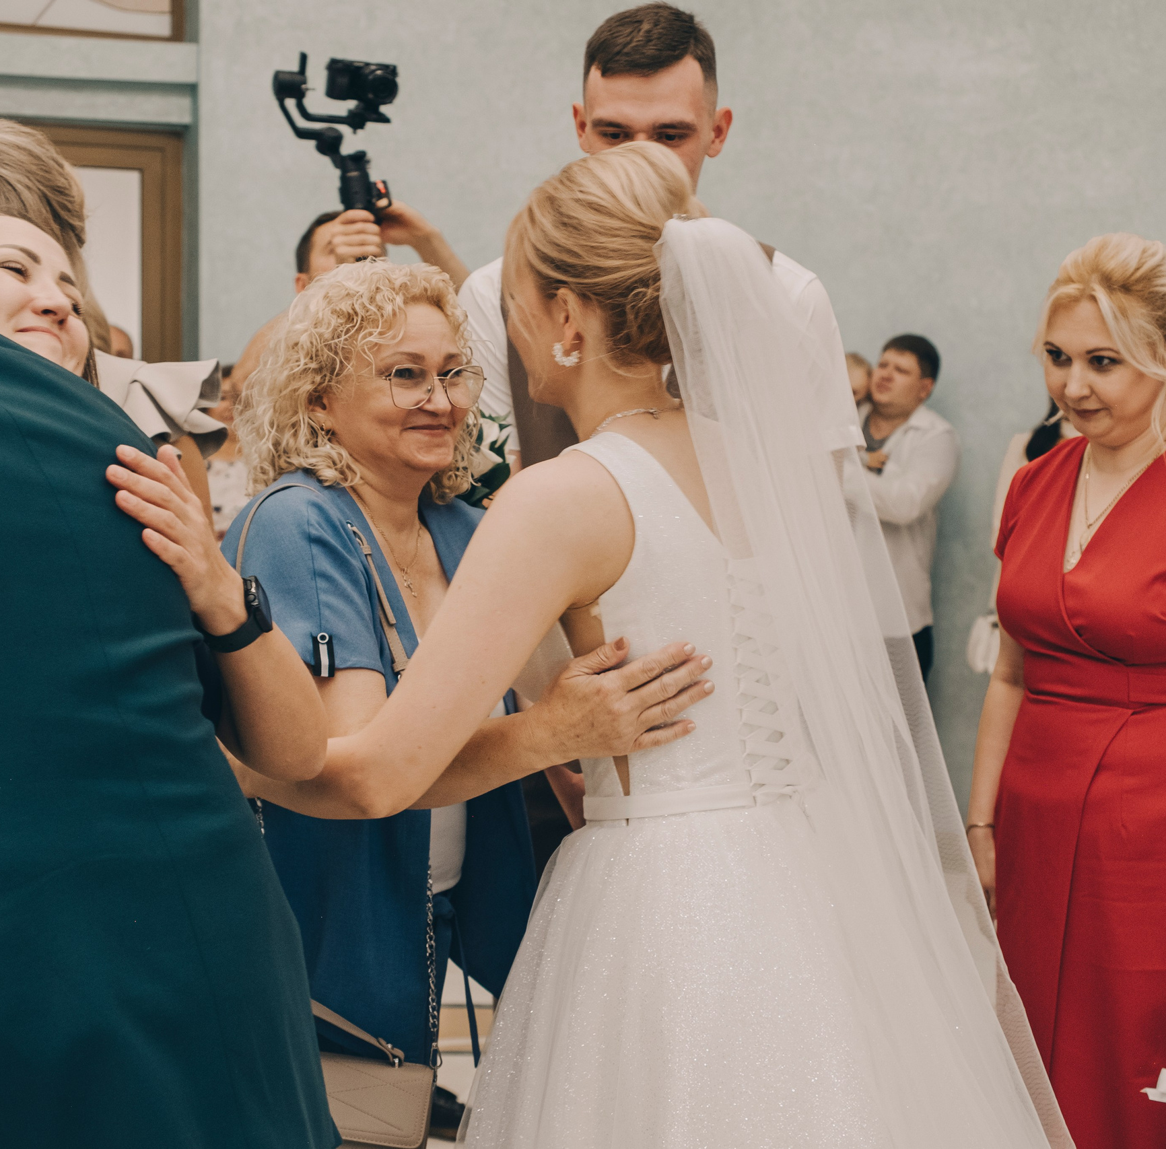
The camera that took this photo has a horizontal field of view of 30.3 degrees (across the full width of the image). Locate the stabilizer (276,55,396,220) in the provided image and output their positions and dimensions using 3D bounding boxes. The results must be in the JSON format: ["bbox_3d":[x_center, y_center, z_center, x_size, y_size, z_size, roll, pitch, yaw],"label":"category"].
[{"bbox_3d":[-0.440,-0.755,3.900,0.220,0.370,0.180,-8,3,-25],"label":"stabilizer"}]

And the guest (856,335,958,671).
[{"bbox_3d":[0.940,0.160,6.600,0.540,1.780,0.420,3,3,45],"label":"guest"}]

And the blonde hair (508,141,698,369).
[{"bbox_3d":[0.023,-0.313,2.120,0.205,0.225,0.175,2,3,37],"label":"blonde hair"}]

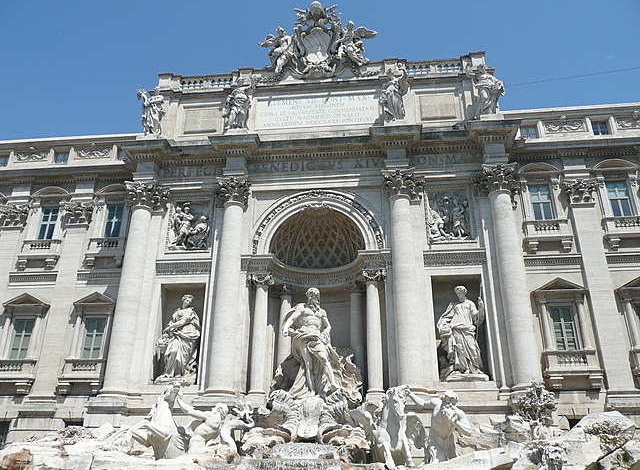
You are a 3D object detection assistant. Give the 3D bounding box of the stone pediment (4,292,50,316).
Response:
[{"bbox_3d":[-15.443,3.682,27.455,2.722,1.208,0.693,-2,-23,6],"label":"stone pediment"}]

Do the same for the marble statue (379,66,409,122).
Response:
[{"bbox_3d":[4.058,-7.731,28.084,1.534,3.663,1.188,-2,-23,6],"label":"marble statue"}]

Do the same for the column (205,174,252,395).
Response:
[{"bbox_3d":[-4.483,2.322,25.444,1.567,11.020,1.567,-2,-23,6],"label":"column"}]

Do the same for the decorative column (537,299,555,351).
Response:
[{"bbox_3d":[10.618,4.175,24.204,0.416,2.495,0.416,-2,-23,6],"label":"decorative column"}]

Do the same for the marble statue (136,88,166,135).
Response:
[{"bbox_3d":[-9.590,-7.015,29.431,1.832,3.247,1.188,-2,-23,6],"label":"marble statue"}]

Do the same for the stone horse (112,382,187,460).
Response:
[{"bbox_3d":[-6.301,6.933,19.384,2.470,2.660,1.472,14,-26,-29],"label":"stone horse"}]

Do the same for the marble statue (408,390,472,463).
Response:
[{"bbox_3d":[4.336,6.826,19.053,2.088,2.480,1.653,3,-22,-9],"label":"marble statue"}]

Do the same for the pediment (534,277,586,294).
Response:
[{"bbox_3d":[11.362,2.522,24.721,2.422,0.874,0.570,-2,-23,6],"label":"pediment"}]

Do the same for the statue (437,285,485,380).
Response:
[{"bbox_3d":[6.615,4.561,24.241,1.995,4.370,1.282,-2,-23,6],"label":"statue"}]

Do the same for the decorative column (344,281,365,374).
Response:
[{"bbox_3d":[1.889,5.289,26.906,1.000,6.003,1.000,-2,-22,5],"label":"decorative column"}]

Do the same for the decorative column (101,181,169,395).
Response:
[{"bbox_3d":[-9.321,2.382,26.467,1.957,11.223,2.088,-2,-22,5],"label":"decorative column"}]

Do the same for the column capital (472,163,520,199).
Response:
[{"bbox_3d":[9.064,-2.718,26.703,1.914,1.783,2.088,-2,-22,5],"label":"column capital"}]

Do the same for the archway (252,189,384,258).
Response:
[{"bbox_3d":[-0.023,-0.363,28.671,6.786,3.480,2.871,-2,-22,5],"label":"archway"}]

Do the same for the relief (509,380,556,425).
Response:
[{"bbox_3d":[8.299,6.494,20.044,1.634,1.663,1.287,-2,-23,6],"label":"relief"}]

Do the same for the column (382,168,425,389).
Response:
[{"bbox_3d":[3.989,1.820,24.109,1.634,10.544,1.634,-2,-23,6],"label":"column"}]

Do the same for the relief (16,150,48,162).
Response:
[{"bbox_3d":[-17.929,-4.773,32.370,1.783,0.696,0.261,-2,-22,5],"label":"relief"}]

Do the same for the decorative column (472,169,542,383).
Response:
[{"bbox_3d":[8.957,1.796,24.085,1.567,11.020,1.567,-2,-23,6],"label":"decorative column"}]

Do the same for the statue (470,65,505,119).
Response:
[{"bbox_3d":[8.926,-7.632,27.453,1.584,3.316,1.188,-2,-23,6],"label":"statue"}]

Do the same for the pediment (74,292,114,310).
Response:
[{"bbox_3d":[-11.588,3.420,27.043,2.422,0.874,0.570,-2,-23,6],"label":"pediment"}]

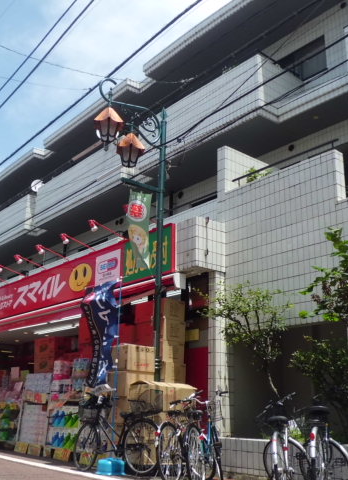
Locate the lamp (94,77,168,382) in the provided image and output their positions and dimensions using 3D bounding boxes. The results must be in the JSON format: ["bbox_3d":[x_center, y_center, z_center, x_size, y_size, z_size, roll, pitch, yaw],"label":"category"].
[{"bbox_3d":[-0.703,0.342,8.768,1.366,5.896,0.450,13,-20,-36],"label":"lamp"}]

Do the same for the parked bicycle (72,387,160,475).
[{"bbox_3d":[-0.804,2.634,8.011,1.780,1.100,0.560,-13,-21,41],"label":"parked bicycle"}]

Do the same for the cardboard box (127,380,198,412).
[{"bbox_3d":[-0.166,2.276,8.272,0.838,0.402,0.456,13,-20,-36],"label":"cardboard box"}]

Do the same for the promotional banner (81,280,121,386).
[{"bbox_3d":[-1.096,1.394,8.543,0.600,1.529,0.220,-7,-18,28],"label":"promotional banner"}]

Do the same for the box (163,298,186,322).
[{"bbox_3d":[-0.099,1.218,9.527,0.426,0.344,0.400,13,-20,-36],"label":"box"}]

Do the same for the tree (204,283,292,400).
[{"bbox_3d":[1.032,1.597,7.877,1.200,2.059,1.100,1,-16,0],"label":"tree"}]

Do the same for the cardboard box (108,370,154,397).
[{"bbox_3d":[-0.647,2.234,8.765,0.532,0.334,0.542,13,-20,-36],"label":"cardboard box"}]

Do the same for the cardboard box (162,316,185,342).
[{"bbox_3d":[-0.099,1.547,9.439,0.422,0.338,0.400,13,-20,-36],"label":"cardboard box"}]

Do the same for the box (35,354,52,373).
[{"bbox_3d":[-2.864,2.968,13.584,0.420,0.406,0.850,13,-20,-36],"label":"box"}]

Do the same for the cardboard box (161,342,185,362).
[{"bbox_3d":[-0.099,1.862,9.354,0.418,0.316,0.400,13,-20,-36],"label":"cardboard box"}]

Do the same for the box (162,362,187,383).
[{"bbox_3d":[-0.069,2.149,9.159,0.418,0.352,0.330,13,-20,-36],"label":"box"}]

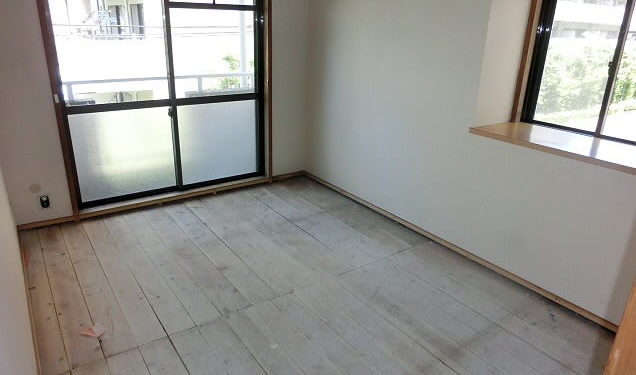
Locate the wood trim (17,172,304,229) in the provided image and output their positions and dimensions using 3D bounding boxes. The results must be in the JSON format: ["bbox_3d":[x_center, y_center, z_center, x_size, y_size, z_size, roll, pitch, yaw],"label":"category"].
[{"bbox_3d":[-1.179,0.079,3.978,2.570,0.045,0.030,-12,25,-33],"label":"wood trim"}]

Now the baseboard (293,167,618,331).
[{"bbox_3d":[0.732,0.293,3.514,0.030,0.044,3.040,-12,25,-33],"label":"baseboard"}]

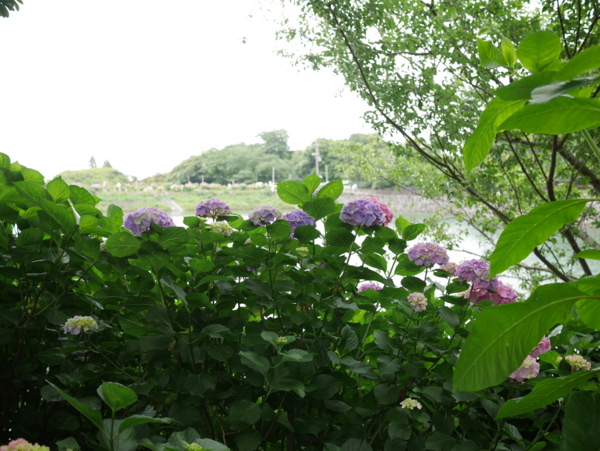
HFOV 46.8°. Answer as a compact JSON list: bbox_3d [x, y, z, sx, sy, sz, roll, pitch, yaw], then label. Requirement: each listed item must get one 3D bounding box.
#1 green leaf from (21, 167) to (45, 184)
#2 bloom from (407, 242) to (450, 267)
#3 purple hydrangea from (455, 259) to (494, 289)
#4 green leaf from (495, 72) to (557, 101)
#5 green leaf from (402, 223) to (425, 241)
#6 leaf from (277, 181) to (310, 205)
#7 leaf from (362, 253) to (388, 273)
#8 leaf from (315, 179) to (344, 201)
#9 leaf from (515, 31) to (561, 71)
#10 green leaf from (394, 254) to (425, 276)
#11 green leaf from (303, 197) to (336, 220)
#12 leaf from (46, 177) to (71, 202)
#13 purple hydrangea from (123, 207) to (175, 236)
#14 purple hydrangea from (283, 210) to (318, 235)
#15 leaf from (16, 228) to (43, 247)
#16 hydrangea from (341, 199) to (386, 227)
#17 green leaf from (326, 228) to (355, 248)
[{"bbox_3d":[-0.885,-0.161,2.300,0.083,0.063,0.060,0,3,0],"label":"green leaf"},{"bbox_3d":[0.456,0.102,2.450,0.152,0.085,0.145,0,3,0],"label":"bloom"},{"bbox_3d":[0.597,0.162,2.350,0.144,0.097,0.145,0,3,0],"label":"purple hydrangea"},{"bbox_3d":[0.349,-0.210,1.050,0.107,0.045,0.060,1,4,18],"label":"green leaf"},{"bbox_3d":[0.411,0.025,2.500,0.083,0.065,0.050,0,3,0],"label":"green leaf"},{"bbox_3d":[-0.019,-0.104,2.200,0.105,0.075,0.060,1,3,15],"label":"leaf"},{"bbox_3d":[0.265,0.134,2.450,0.088,0.078,0.050,0,3,0],"label":"leaf"},{"bbox_3d":[0.097,-0.113,2.200,0.089,0.070,0.060,-1,3,-15],"label":"leaf"},{"bbox_3d":[0.396,-0.288,1.150,0.075,0.070,0.035,1,4,19],"label":"leaf"},{"bbox_3d":[0.365,0.133,2.300,0.101,0.073,0.060,-1,3,-10],"label":"green leaf"},{"bbox_3d":[0.067,-0.055,2.400,0.118,0.083,0.050,0,3,0],"label":"green leaf"},{"bbox_3d":[-0.703,-0.103,2.020,0.070,0.079,0.045,0,3,0],"label":"leaf"},{"bbox_3d":[-0.449,-0.010,2.070,0.161,0.088,0.150,0,3,0],"label":"purple hydrangea"},{"bbox_3d":[-0.002,-0.007,2.600,0.127,0.097,0.125,0,3,0],"label":"purple hydrangea"},{"bbox_3d":[-0.778,0.036,2.000,0.078,0.055,0.060,0,3,0],"label":"leaf"},{"bbox_3d":[0.204,-0.041,2.250,0.152,0.092,0.150,0,3,0],"label":"hydrangea"},{"bbox_3d":[0.142,0.045,2.400,0.100,0.069,0.060,0,3,0],"label":"green leaf"}]

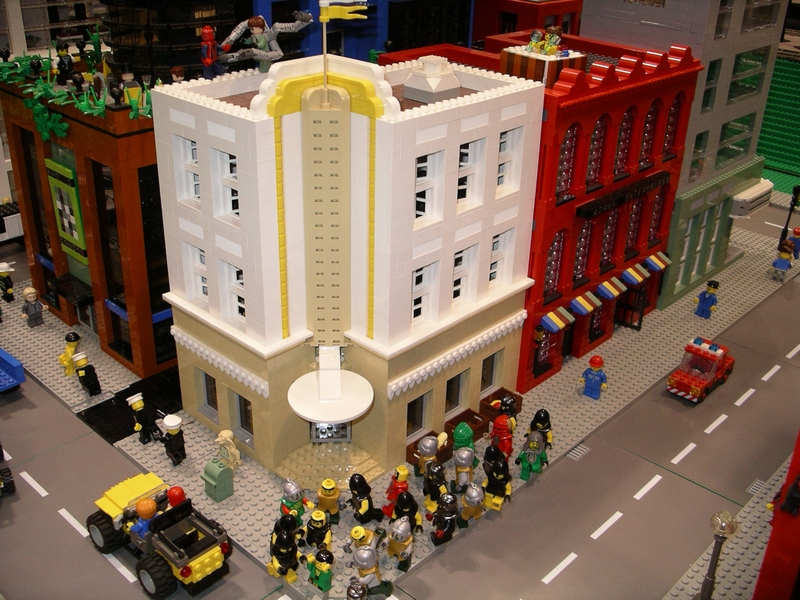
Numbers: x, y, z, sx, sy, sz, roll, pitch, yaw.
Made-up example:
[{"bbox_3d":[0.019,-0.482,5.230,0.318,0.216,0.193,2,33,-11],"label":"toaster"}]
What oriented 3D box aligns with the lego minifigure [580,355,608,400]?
[{"bbox_3d":[0.181,0.071,0.795,0.026,0.043,0.013,24,34,38],"label":"lego minifigure"}]

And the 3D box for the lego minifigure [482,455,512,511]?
[{"bbox_3d":[0.075,0.142,0.653,0.025,0.042,0.019,9,28,15],"label":"lego minifigure"}]

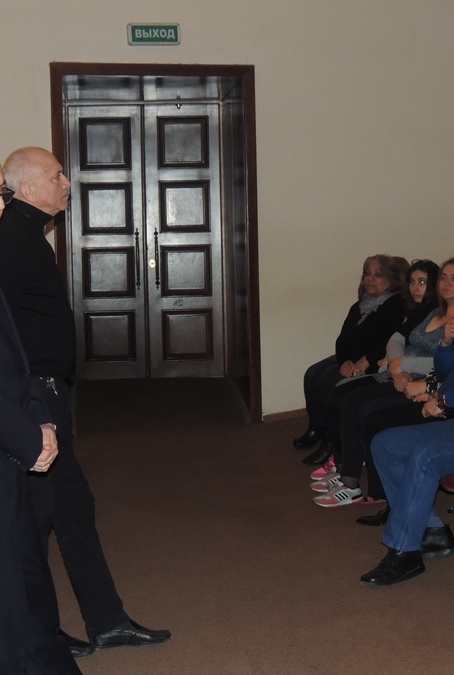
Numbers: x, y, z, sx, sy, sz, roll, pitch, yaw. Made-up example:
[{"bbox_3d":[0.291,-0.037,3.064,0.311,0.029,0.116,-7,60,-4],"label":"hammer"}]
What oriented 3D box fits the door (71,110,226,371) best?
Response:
[{"bbox_3d":[-0.663,-0.794,11.700,1.240,2.240,0.080,-1,5,-4],"label":"door"}]

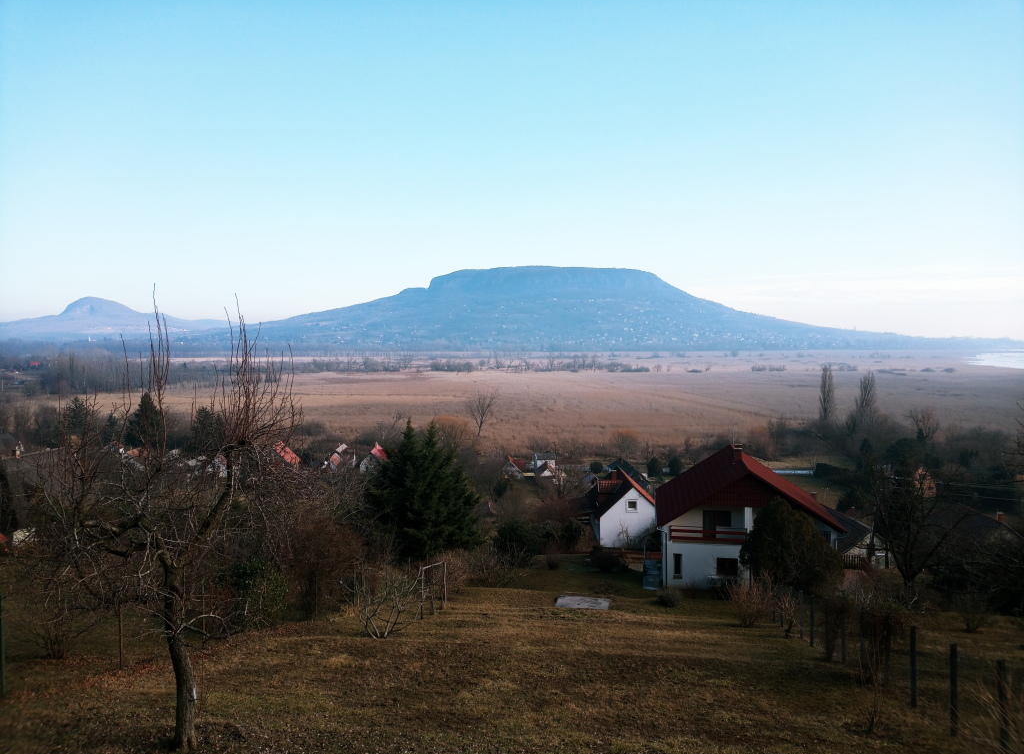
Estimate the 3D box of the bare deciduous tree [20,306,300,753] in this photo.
[{"bbox_3d":[-5.301,2.213,12.600,4.168,6.815,4.200,0,2,0],"label":"bare deciduous tree"}]

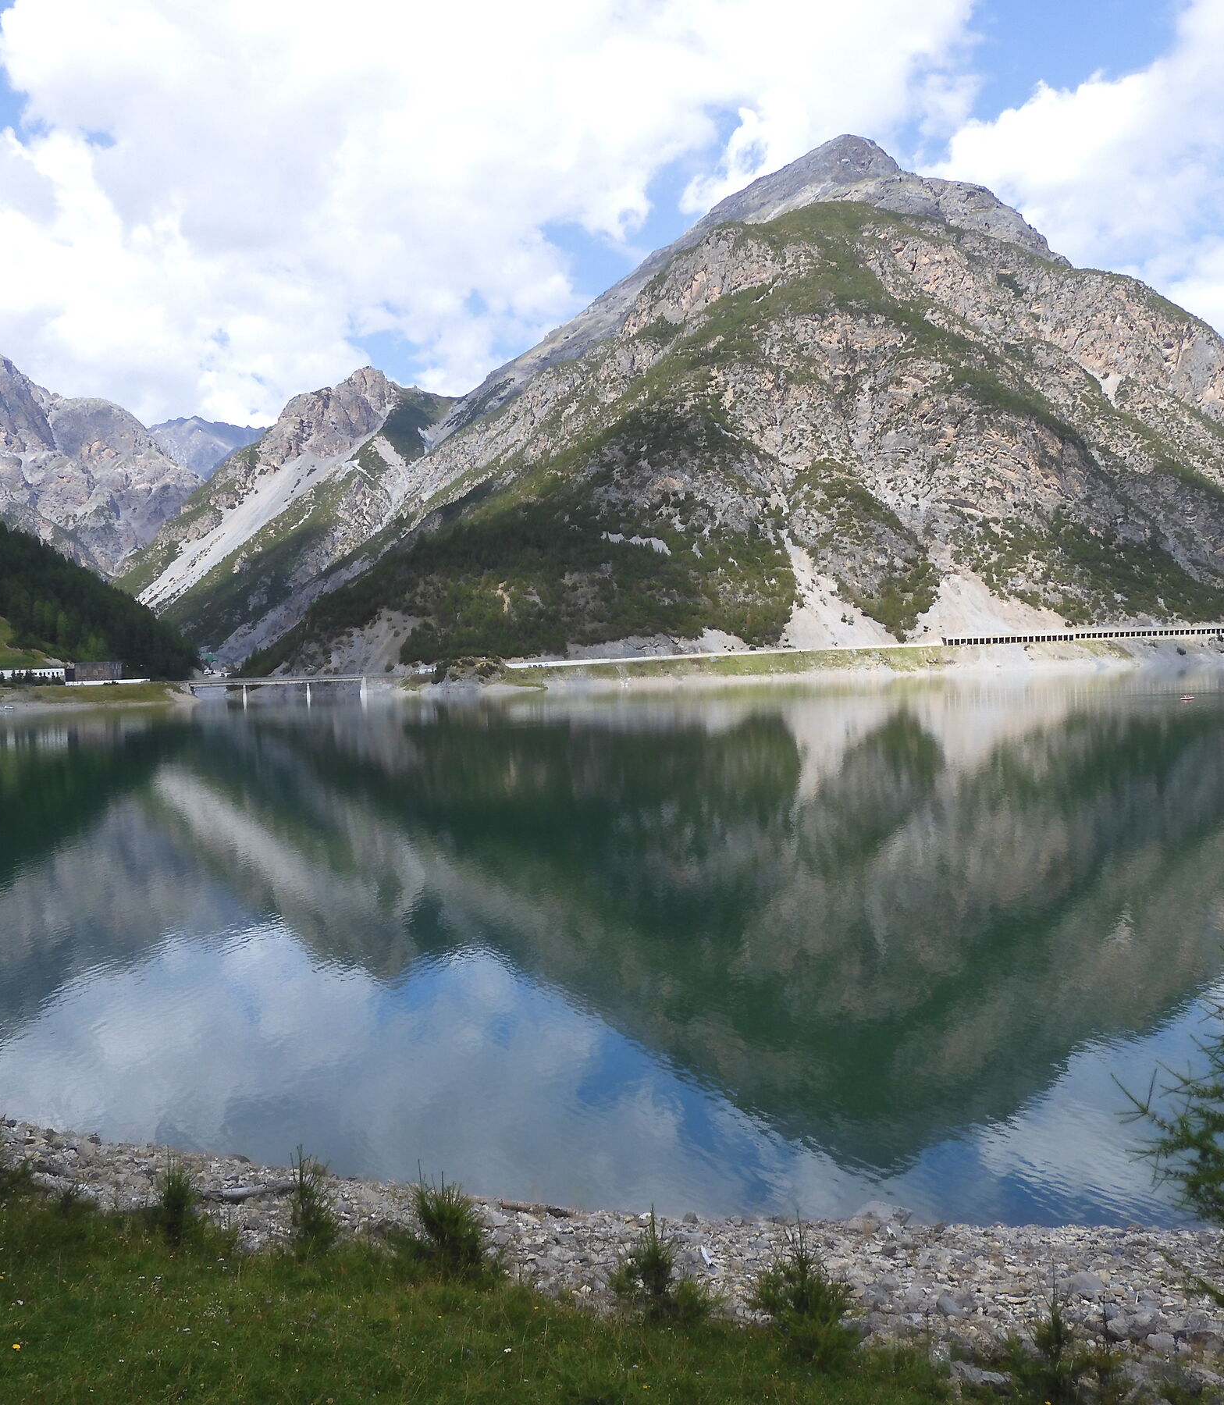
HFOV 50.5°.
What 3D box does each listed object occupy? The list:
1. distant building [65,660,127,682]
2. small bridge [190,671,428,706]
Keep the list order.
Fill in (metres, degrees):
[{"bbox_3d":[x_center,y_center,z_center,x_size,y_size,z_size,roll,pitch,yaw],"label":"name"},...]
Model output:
[{"bbox_3d":[-273.090,-16.190,687.570,29.000,9.800,14.000,-3,2,-14],"label":"distant building"},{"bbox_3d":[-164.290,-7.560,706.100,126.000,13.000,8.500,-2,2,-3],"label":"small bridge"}]

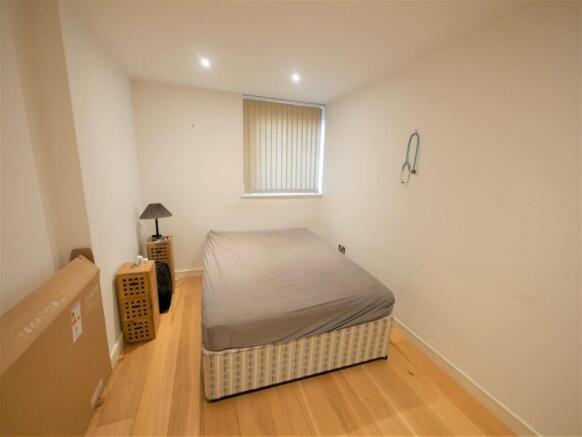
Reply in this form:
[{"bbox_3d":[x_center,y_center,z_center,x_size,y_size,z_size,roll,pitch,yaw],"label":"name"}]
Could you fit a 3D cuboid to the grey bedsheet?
[{"bbox_3d":[-0.133,0.484,2.472,1.390,0.240,1.910,-2,13,-17],"label":"grey bedsheet"}]

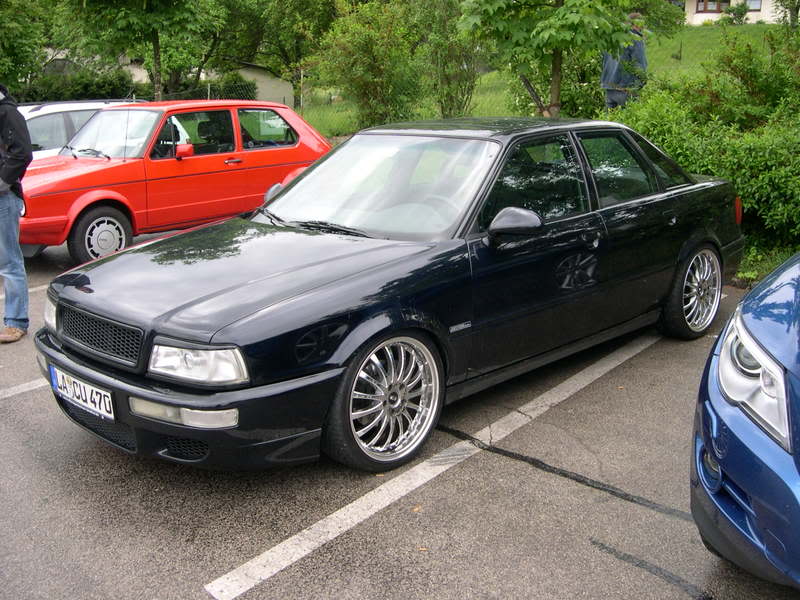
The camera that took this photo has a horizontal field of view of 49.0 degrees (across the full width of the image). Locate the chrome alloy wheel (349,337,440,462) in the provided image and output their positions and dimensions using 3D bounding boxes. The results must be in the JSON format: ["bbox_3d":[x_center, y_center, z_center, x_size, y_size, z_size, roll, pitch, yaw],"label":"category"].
[{"bbox_3d":[-0.068,0.383,3.534,0.190,0.500,0.500,11,18,44],"label":"chrome alloy wheel"}]

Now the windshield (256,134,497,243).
[{"bbox_3d":[-0.113,-0.594,4.368,1.370,0.120,0.730,11,52,44],"label":"windshield"}]

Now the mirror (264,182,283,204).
[{"bbox_3d":[-0.762,-0.583,4.999,0.220,0.135,0.125,11,18,44],"label":"mirror"}]

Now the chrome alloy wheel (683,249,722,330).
[{"bbox_3d":[1.766,-0.064,5.337,0.190,0.500,0.500,11,18,44],"label":"chrome alloy wheel"}]

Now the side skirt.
[{"bbox_3d":[0.842,0.253,4.400,0.090,0.100,1.860,11,18,44],"label":"side skirt"}]

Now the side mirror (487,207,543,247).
[{"bbox_3d":[0.501,-0.325,3.756,0.220,0.150,0.125,11,18,44],"label":"side mirror"}]

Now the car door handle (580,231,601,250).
[{"bbox_3d":[0.940,-0.294,4.316,0.050,0.065,0.165,11,18,44],"label":"car door handle"}]

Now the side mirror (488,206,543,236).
[{"bbox_3d":[0.500,-0.333,3.755,0.220,0.135,0.125,11,18,44],"label":"side mirror"}]

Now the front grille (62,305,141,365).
[{"bbox_3d":[-1.181,0.130,3.419,0.670,0.145,0.060,11,18,44],"label":"front grille"}]

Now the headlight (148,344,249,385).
[{"bbox_3d":[-0.720,0.223,3.093,0.390,0.140,0.190,11,18,44],"label":"headlight"}]

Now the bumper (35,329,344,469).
[{"bbox_3d":[-1.020,0.351,3.629,1.690,0.360,0.640,11,18,44],"label":"bumper"}]

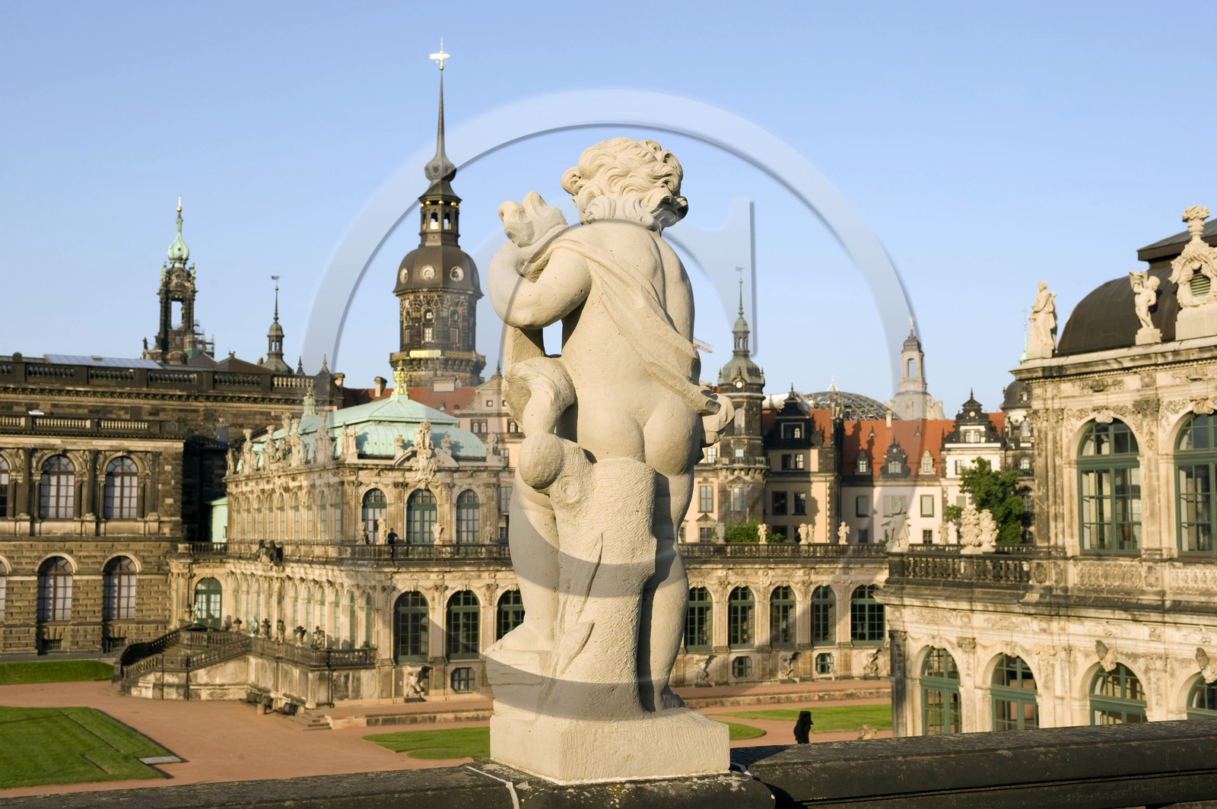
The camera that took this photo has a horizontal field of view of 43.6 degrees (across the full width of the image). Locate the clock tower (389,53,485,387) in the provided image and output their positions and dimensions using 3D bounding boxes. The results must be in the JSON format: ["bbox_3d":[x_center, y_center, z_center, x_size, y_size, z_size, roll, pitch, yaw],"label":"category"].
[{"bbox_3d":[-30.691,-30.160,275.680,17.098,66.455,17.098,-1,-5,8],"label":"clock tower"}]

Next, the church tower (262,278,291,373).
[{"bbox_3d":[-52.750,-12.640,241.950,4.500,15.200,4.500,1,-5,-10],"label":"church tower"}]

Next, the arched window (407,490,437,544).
[{"bbox_3d":[-11.100,6.950,90.740,1.900,3.600,0.350,3,-6,-28],"label":"arched window"}]

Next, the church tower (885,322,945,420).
[{"bbox_3d":[113.480,-11.700,566.831,23.500,38.000,23.500,-1,-5,11],"label":"church tower"}]

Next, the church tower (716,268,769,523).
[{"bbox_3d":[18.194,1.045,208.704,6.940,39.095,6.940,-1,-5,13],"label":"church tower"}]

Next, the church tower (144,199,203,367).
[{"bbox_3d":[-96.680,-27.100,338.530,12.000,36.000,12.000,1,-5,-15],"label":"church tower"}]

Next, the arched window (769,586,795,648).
[{"bbox_3d":[11.468,14.075,100.658,2.119,4.232,0.420,3,-6,-29],"label":"arched window"}]

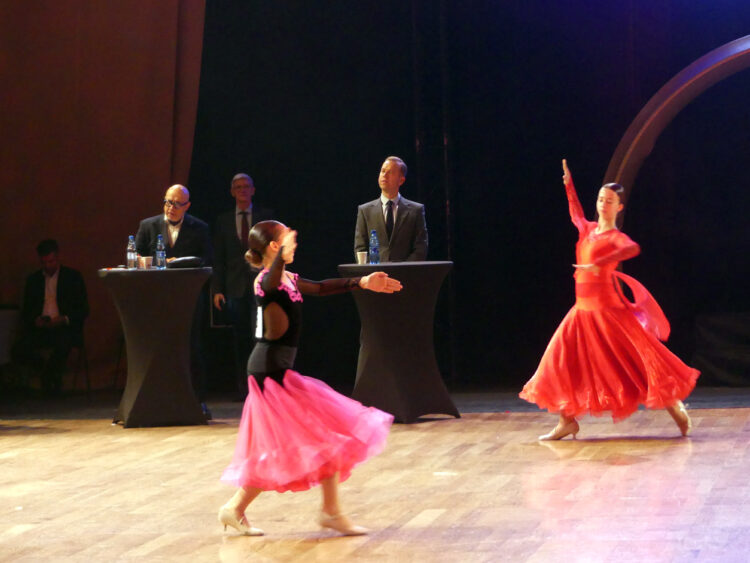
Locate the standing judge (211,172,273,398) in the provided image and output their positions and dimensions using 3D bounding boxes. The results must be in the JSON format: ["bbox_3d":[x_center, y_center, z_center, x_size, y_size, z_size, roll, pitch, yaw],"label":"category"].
[{"bbox_3d":[-1.016,0.031,27.000,0.510,1.750,0.340,-1,2,3],"label":"standing judge"}]

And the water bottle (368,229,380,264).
[{"bbox_3d":[0.002,-0.239,24.250,0.066,0.238,0.066,-2,2,0],"label":"water bottle"}]

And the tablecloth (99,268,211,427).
[{"bbox_3d":[-1.527,0.460,24.350,0.800,1.110,0.800,-2,2,0],"label":"tablecloth"}]

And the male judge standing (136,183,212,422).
[{"bbox_3d":[-1.433,0.136,24.900,0.570,1.680,0.580,-1,2,18],"label":"male judge standing"}]

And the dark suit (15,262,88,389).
[{"bbox_3d":[-2.589,0.376,27.750,0.590,1.030,0.700,-1,2,10],"label":"dark suit"}]

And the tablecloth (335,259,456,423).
[{"bbox_3d":[0.164,0.423,24.250,0.800,1.110,0.800,-2,2,0],"label":"tablecloth"}]

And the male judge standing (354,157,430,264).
[{"bbox_3d":[0.133,0.022,25.000,0.540,1.830,0.360,-1,2,10],"label":"male judge standing"}]

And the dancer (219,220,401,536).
[{"bbox_3d":[-0.319,0.477,17.150,0.920,1.550,0.620,-2,2,3],"label":"dancer"}]

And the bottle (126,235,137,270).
[{"bbox_3d":[-1.705,-0.205,24.350,0.066,0.236,0.066,-2,2,0],"label":"bottle"}]

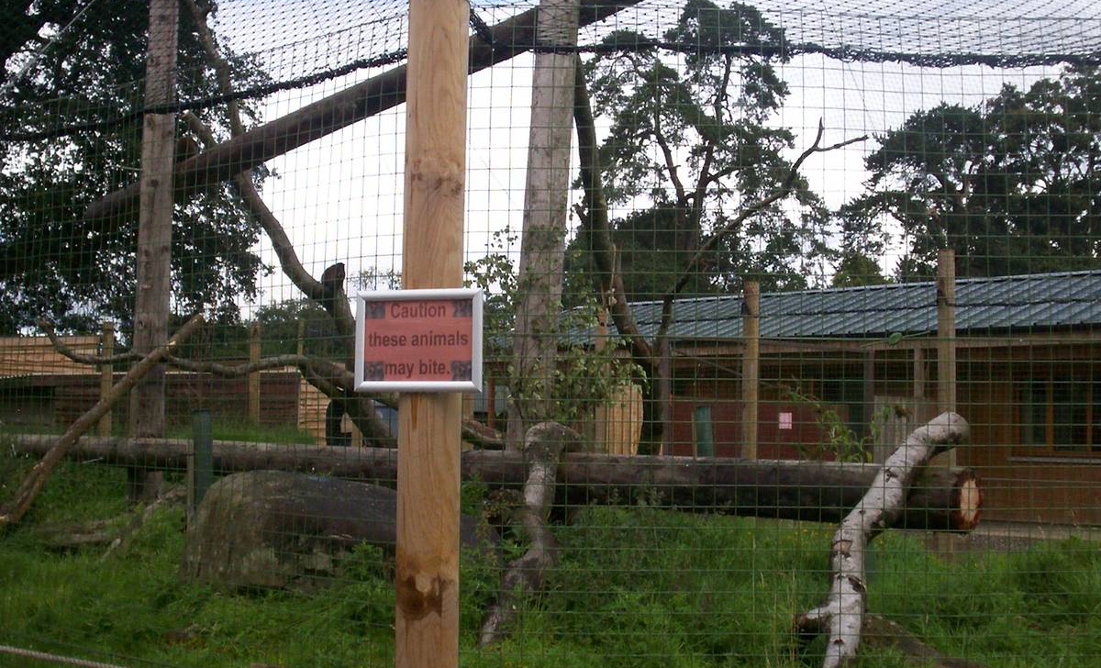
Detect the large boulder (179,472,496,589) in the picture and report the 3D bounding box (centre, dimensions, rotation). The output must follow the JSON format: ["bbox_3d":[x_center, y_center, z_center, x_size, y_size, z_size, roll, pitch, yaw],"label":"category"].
[{"bbox_3d":[-1.449,1.340,10.400,2.050,0.820,1.200,1,-3,0],"label":"large boulder"}]

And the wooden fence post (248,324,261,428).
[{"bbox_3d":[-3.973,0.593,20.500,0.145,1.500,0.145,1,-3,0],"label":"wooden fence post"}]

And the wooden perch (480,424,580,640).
[{"bbox_3d":[-0.129,1.205,9.300,0.580,1.250,0.800,1,-3,0],"label":"wooden perch"}]

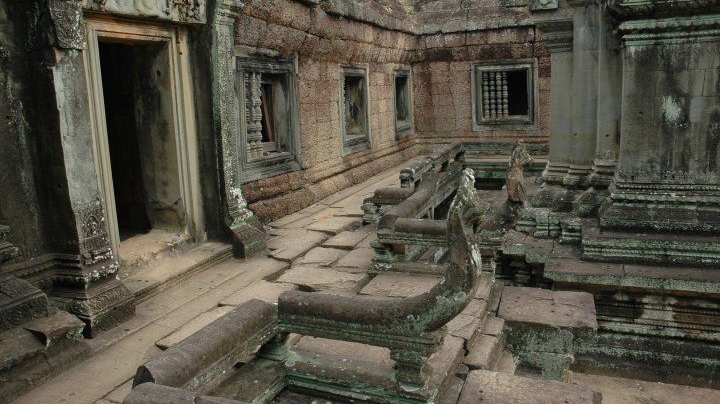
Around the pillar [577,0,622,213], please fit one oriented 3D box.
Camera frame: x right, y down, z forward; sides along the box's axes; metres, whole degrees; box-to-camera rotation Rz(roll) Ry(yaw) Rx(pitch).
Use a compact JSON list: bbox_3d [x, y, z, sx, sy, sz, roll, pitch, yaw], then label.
[{"bbox_3d":[2.380,-0.907,5.425,0.421,2.071,0.412,2,12,21],"label":"pillar"}]

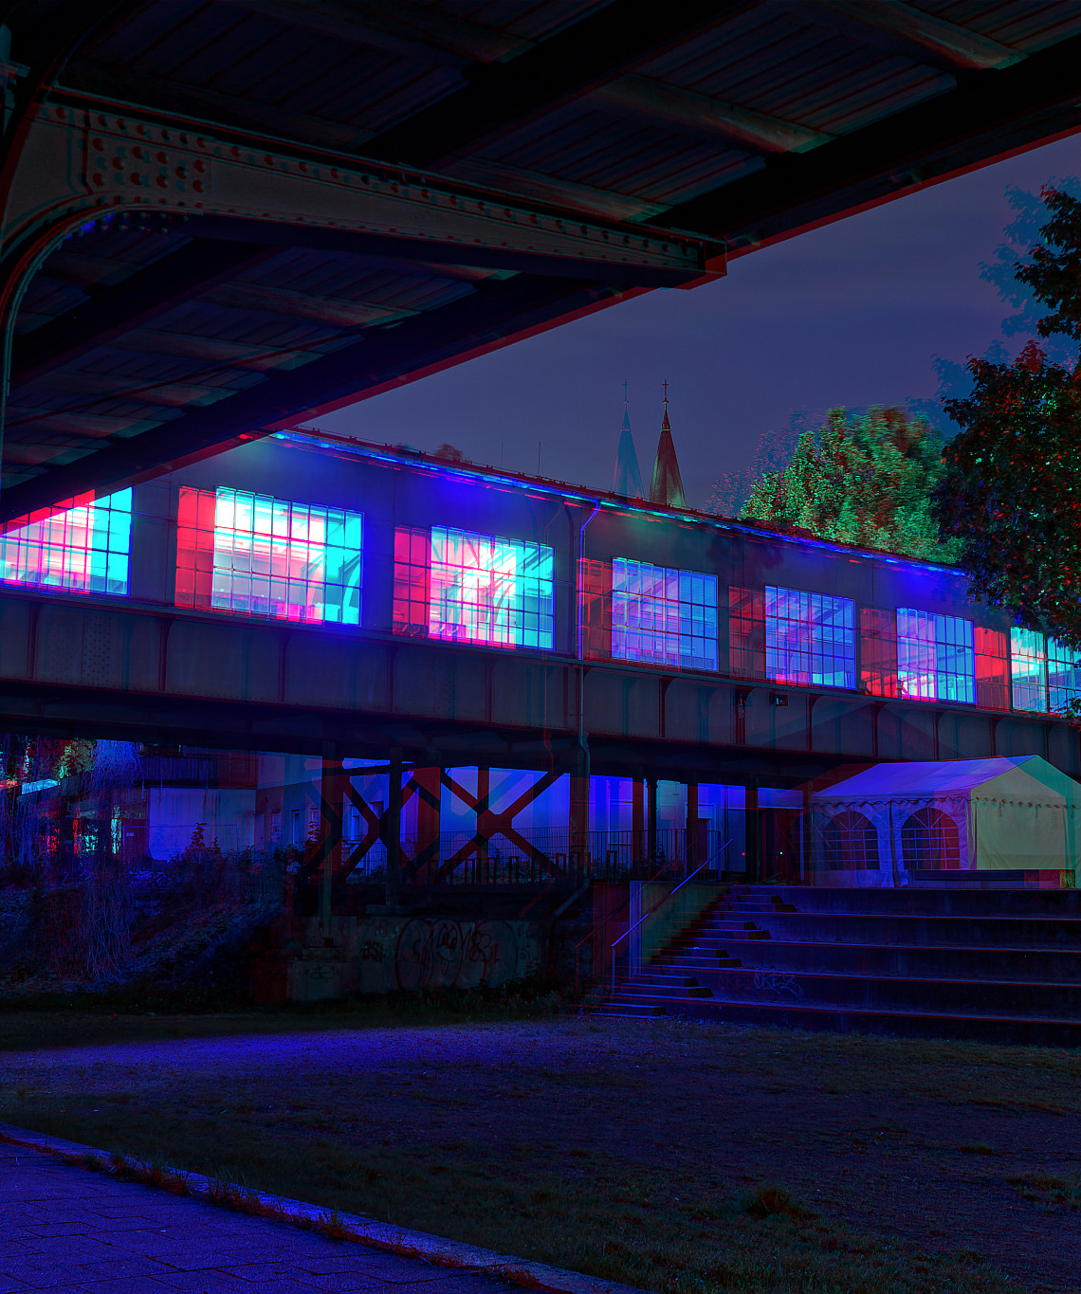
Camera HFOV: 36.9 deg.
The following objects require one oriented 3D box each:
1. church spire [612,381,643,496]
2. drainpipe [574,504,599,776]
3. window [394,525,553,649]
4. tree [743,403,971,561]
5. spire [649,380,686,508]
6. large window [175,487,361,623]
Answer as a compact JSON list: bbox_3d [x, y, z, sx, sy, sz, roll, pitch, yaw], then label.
[{"bbox_3d":[11.321,-25.211,210.000,5.200,18.500,5.200,0,-8,0],"label":"church spire"},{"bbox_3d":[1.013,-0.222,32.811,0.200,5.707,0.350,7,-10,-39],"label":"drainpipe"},{"bbox_3d":[-1.157,-1.163,31.393,3.665,2.103,0.200,7,-10,-39],"label":"window"},{"bbox_3d":[13.152,-0.390,66.606,10.800,19.700,10.800,0,-8,0],"label":"tree"},{"bbox_3d":[16.342,-25.211,210.000,5.400,19.000,5.400,0,-8,0],"label":"spire"},{"bbox_3d":[-4.628,-1.595,28.559,3.567,2.103,0.200,7,-10,-39],"label":"large window"}]

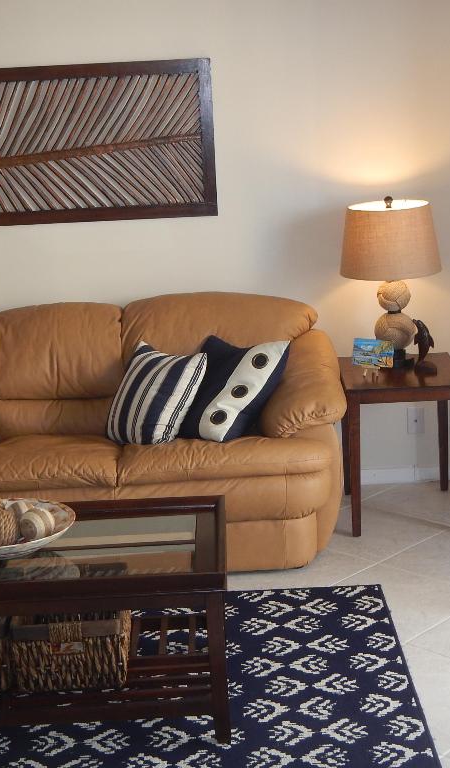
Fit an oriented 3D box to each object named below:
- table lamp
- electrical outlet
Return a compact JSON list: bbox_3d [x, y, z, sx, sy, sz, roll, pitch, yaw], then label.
[{"bbox_3d":[0.639,-0.381,4.831,0.390,0.655,0.390,-3,13,1],"label":"table lamp"},{"bbox_3d":[0.797,0.156,5.300,0.071,0.113,0.010,-3,13,1],"label":"electrical outlet"}]

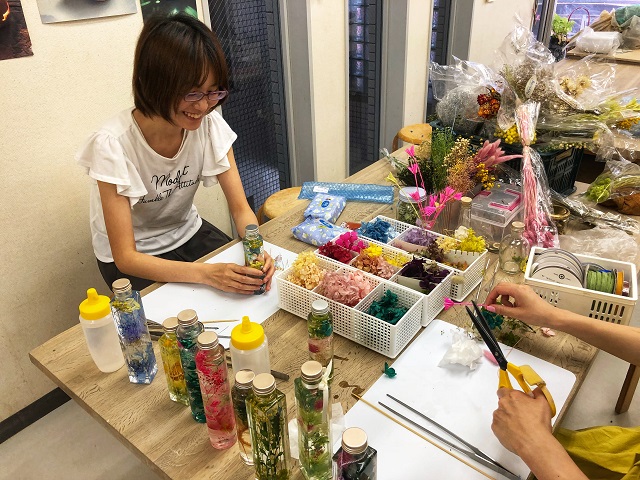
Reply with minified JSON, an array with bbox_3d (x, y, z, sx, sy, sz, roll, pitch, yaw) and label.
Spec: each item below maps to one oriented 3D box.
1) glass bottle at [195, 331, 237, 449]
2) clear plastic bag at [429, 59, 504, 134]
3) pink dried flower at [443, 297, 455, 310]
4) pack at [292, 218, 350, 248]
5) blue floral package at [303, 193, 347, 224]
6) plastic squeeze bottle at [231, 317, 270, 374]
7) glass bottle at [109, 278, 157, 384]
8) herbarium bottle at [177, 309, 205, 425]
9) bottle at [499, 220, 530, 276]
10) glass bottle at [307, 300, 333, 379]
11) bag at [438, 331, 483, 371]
[{"bbox_3d":[-0.162,0.235,0.803,0.046,0.211,0.046,-1,29,1],"label":"glass bottle"},{"bbox_3d":[0.506,-0.502,1.800,0.225,0.200,0.190,-1,29,1],"label":"clear plastic bag"},{"bbox_3d":[0.213,0.105,0.860,0.020,0.022,0.022,3,29,6],"label":"pink dried flower"},{"bbox_3d":[0.006,-0.022,1.439,0.146,0.040,0.088,18,34,31],"label":"pack"},{"bbox_3d":[0.021,-0.097,1.581,0.092,0.032,0.148,8,30,16],"label":"blue floral package"},{"bbox_3d":[-0.120,0.206,0.893,0.063,0.173,0.063,-1,29,1],"label":"plastic squeeze bottle"},{"bbox_3d":[-0.337,0.166,0.937,0.043,0.210,0.043,3,29,8],"label":"glass bottle"},{"bbox_3d":[-0.202,0.209,0.848,0.044,0.214,0.044,-1,29,1],"label":"herbarium bottle"},{"bbox_3d":[0.479,0.016,1.259,0.061,0.125,0.061,-1,29,1],"label":"bottle"},{"bbox_3d":[0.002,0.183,0.950,0.045,0.153,0.045,-1,29,1],"label":"glass bottle"},{"bbox_3d":[0.272,0.217,0.990,0.076,0.042,0.062,-1,29,1],"label":"bag"}]

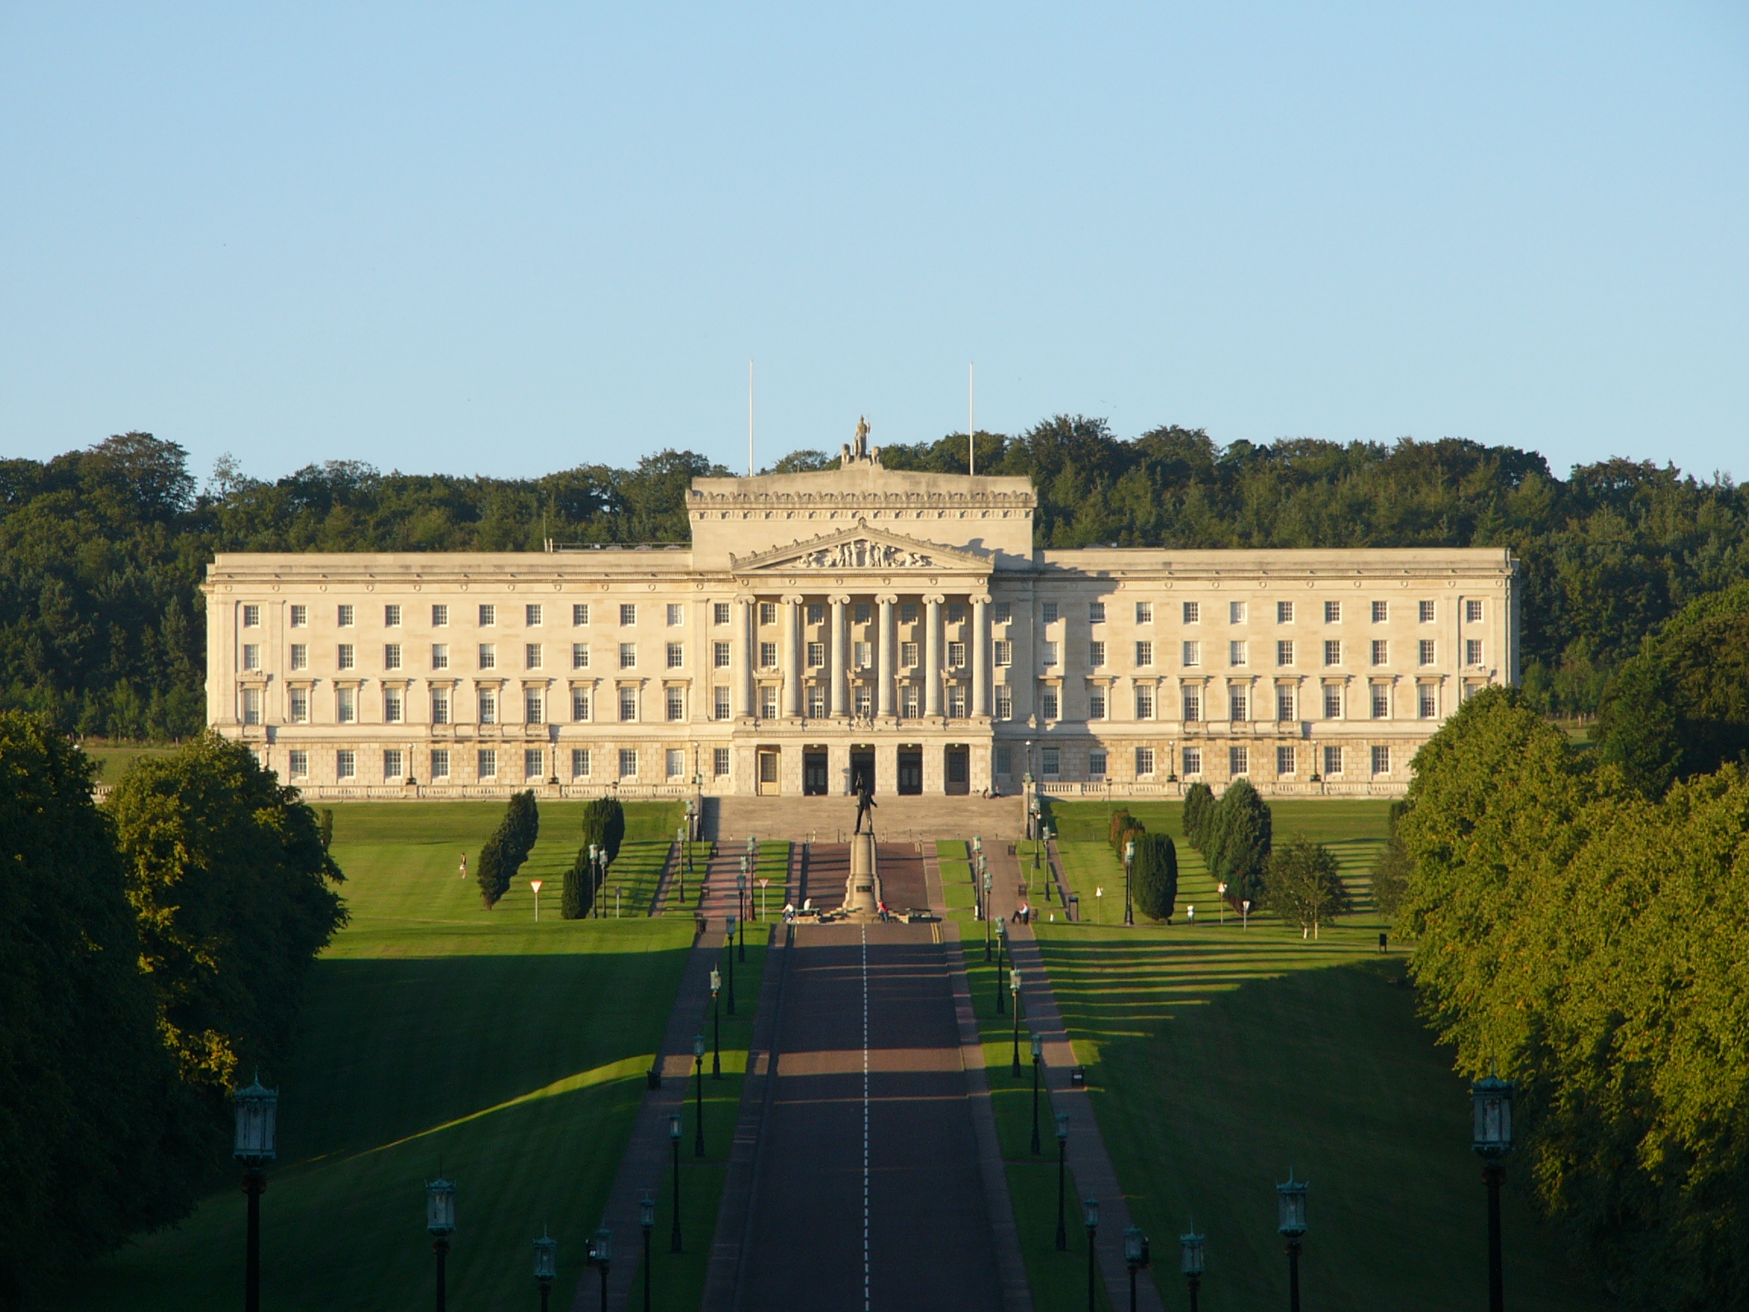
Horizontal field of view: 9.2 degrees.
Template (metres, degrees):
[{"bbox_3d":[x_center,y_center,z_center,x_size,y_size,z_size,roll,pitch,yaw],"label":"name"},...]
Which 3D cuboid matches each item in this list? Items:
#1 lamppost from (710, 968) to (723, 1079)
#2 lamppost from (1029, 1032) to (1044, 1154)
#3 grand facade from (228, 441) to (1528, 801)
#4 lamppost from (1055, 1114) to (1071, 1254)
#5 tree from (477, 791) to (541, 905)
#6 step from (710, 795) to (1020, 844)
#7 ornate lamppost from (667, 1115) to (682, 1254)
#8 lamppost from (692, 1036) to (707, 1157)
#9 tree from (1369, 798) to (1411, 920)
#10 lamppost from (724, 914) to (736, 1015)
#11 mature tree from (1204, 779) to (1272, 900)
[{"bbox_3d":[-7.539,17.462,518.000,0.500,5.300,0.500,0,-1,0],"label":"lamppost"},{"bbox_3d":[7.095,19.130,476.000,0.520,5.400,0.520,0,-4,0],"label":"lamppost"},{"bbox_3d":[-0.998,-3.508,933.000,111.500,30.300,50.000,0,-1,0],"label":"grand facade"},{"bbox_3d":[6.961,19.467,402.500,0.500,5.100,0.500,0,-1,0],"label":"lamppost"},{"bbox_3d":[-25.262,13.266,748.000,4.200,7.900,4.000,0,-4,0],"label":"tree"},{"bbox_3d":[-0.871,13.017,866.000,25.800,4.100,19.000,0,-1,0],"label":"step"},{"bbox_3d":[-7.634,20.321,418.000,0.520,5.400,0.520,0,-4,0],"label":"ornate lamppost"},{"bbox_3d":[-7.652,19.231,476.000,0.520,5.400,0.520,0,-4,0],"label":"lamppost"},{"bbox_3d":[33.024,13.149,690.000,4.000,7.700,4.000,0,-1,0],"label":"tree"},{"bbox_3d":[-7.839,16.872,593.000,0.520,5.400,0.520,0,-4,0],"label":"lamppost"},{"bbox_3d":[23.486,12.160,698.000,4.200,8.500,4.200,0,-1,0],"label":"mature tree"}]

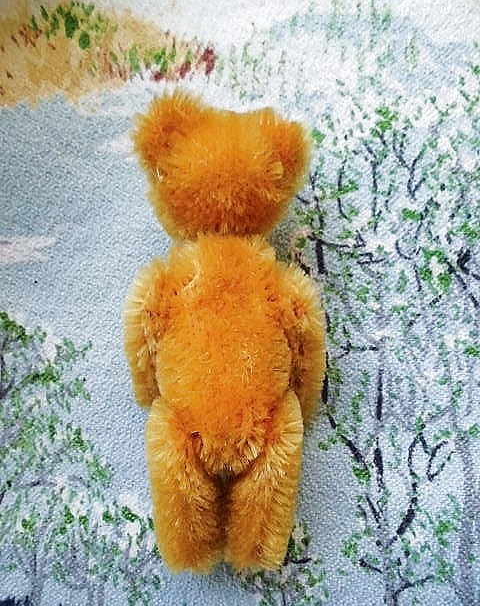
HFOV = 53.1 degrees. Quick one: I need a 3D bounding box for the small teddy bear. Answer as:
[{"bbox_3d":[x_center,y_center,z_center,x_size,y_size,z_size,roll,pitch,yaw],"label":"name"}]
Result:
[{"bbox_3d":[-0.003,0.004,0.098,0.040,0.033,0.096,0,82,0],"label":"small teddy bear"}]

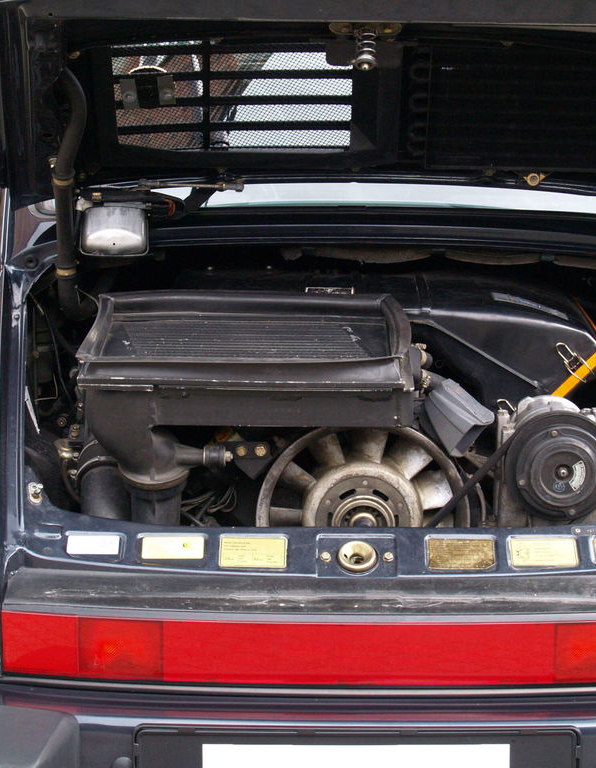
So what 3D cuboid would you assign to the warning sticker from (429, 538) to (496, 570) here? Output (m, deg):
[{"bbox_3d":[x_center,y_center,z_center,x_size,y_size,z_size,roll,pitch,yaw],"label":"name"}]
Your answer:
[{"bbox_3d":[0.209,0.216,2.485,0.084,0.004,0.043,0,51,1],"label":"warning sticker"}]

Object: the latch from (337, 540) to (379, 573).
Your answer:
[{"bbox_3d":[0.076,0.223,2.494,0.052,0.035,0.052,0,51,1],"label":"latch"}]

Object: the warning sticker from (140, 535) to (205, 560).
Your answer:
[{"bbox_3d":[-0.161,0.209,2.502,0.081,0.004,0.037,0,51,1],"label":"warning sticker"}]

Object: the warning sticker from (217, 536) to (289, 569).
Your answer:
[{"bbox_3d":[-0.057,0.215,2.492,0.087,0.004,0.045,0,51,1],"label":"warning sticker"}]

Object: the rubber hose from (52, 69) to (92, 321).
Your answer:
[{"bbox_3d":[-0.317,-0.255,2.720,0.052,0.435,0.060,4,41,0],"label":"rubber hose"}]

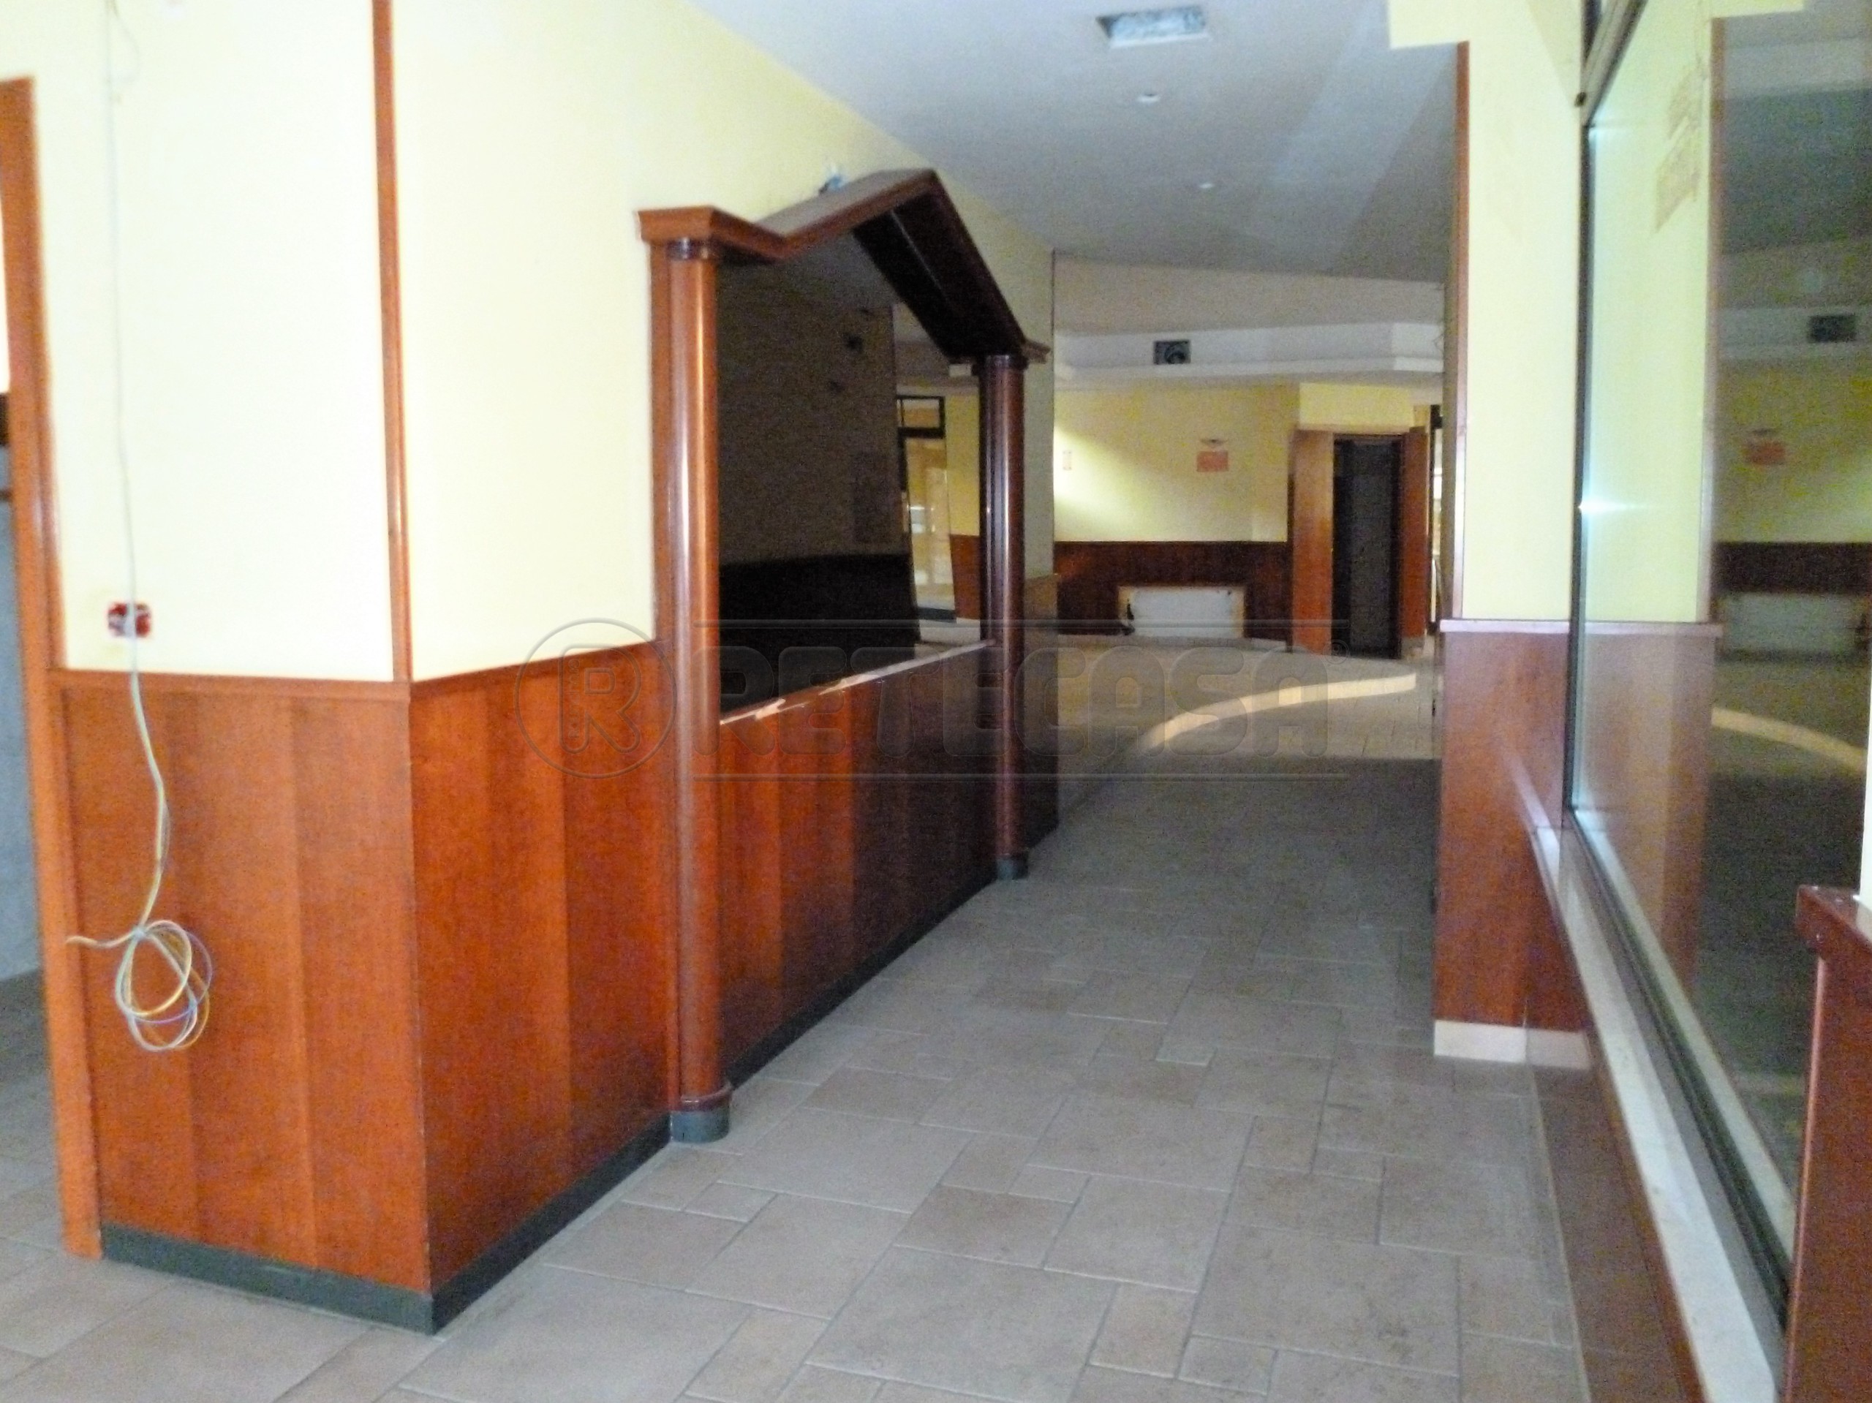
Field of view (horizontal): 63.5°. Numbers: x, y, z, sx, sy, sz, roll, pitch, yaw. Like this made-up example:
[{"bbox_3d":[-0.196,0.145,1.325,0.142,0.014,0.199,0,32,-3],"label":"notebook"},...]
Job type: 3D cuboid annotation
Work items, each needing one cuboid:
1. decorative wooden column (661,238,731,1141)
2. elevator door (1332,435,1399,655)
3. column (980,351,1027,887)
[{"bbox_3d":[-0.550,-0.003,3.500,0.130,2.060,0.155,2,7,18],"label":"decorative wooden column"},{"bbox_3d":[4.261,-1.520,15.000,0.690,2.170,0.100,2,7,18],"label":"elevator door"},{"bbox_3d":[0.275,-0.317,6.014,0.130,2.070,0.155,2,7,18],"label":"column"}]

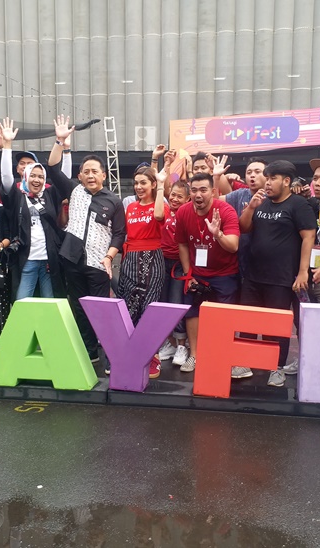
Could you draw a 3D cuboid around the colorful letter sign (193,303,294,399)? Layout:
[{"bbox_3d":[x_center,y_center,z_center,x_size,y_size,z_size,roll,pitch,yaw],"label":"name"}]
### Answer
[{"bbox_3d":[0.564,0.528,3.836,0.600,0.595,0.195,5,6,11],"label":"colorful letter sign"}]

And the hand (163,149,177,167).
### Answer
[{"bbox_3d":[0.083,-0.920,4.500,0.110,0.145,0.085,0,7,0],"label":"hand"}]

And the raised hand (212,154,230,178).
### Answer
[{"bbox_3d":[0.478,-0.849,4.500,0.135,0.185,0.070,0,7,0],"label":"raised hand"}]

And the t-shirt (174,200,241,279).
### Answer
[{"bbox_3d":[0.352,-0.274,4.270,0.490,0.560,0.320,1,19,6],"label":"t-shirt"}]

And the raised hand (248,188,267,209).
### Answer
[{"bbox_3d":[0.693,-0.534,4.030,0.100,0.145,0.085,28,9,41],"label":"raised hand"}]

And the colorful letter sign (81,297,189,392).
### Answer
[{"bbox_3d":[-0.175,0.479,3.832,0.733,0.580,0.171,4,7,10],"label":"colorful letter sign"}]

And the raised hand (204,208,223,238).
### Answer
[{"bbox_3d":[0.379,-0.358,4.037,0.140,0.210,0.080,2,7,15],"label":"raised hand"}]

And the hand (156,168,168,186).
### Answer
[{"bbox_3d":[0.011,-0.718,4.240,0.095,0.150,0.080,6,7,-3],"label":"hand"}]

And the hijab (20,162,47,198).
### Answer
[{"bbox_3d":[-1.048,-0.775,4.720,0.220,0.290,0.250,-3,8,-22],"label":"hijab"}]

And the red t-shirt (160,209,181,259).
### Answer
[{"bbox_3d":[0.122,-0.340,4.775,0.440,0.520,0.270,1,7,5],"label":"red t-shirt"}]

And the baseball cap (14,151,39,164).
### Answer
[{"bbox_3d":[-1.176,-1.014,5.000,0.180,0.130,0.260,1,4,12],"label":"baseball cap"}]

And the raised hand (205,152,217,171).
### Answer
[{"bbox_3d":[0.431,-0.938,4.770,0.120,0.160,0.080,2,7,15],"label":"raised hand"}]

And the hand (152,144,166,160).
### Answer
[{"bbox_3d":[-0.013,-1.013,4.750,0.115,0.140,0.090,0,7,0],"label":"hand"}]

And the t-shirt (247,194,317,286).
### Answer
[{"bbox_3d":[0.904,-0.247,4.202,0.470,0.650,0.320,6,9,36],"label":"t-shirt"}]

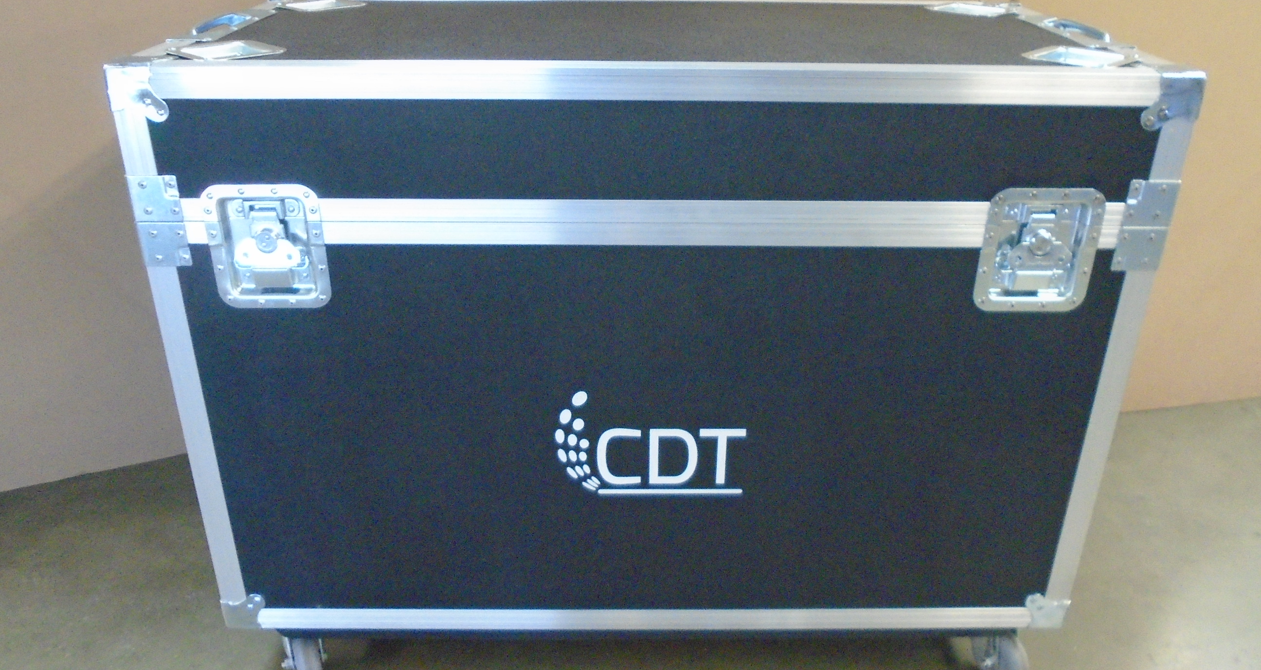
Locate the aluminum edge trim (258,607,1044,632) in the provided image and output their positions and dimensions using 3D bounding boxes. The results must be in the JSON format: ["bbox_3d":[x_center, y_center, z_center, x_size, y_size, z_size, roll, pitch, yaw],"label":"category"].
[{"bbox_3d":[0.020,0.328,1.125,0.915,0.032,0.030,0,25,-1],"label":"aluminum edge trim"}]

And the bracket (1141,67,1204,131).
[{"bbox_3d":[0.492,-0.223,0.881,0.052,0.053,0.051,0,25,-1],"label":"bracket"}]

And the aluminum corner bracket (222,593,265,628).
[{"bbox_3d":[-0.447,0.312,1.124,0.050,0.052,0.051,0,25,-1],"label":"aluminum corner bracket"}]

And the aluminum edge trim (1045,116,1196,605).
[{"bbox_3d":[0.498,0.051,0.999,0.029,0.574,0.029,0,25,-1],"label":"aluminum edge trim"}]

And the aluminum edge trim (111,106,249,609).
[{"bbox_3d":[-0.455,0.047,0.989,0.029,0.576,0.029,0,25,-1],"label":"aluminum edge trim"}]

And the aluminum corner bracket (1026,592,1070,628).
[{"bbox_3d":[0.487,0.315,1.133,0.050,0.052,0.051,0,25,-1],"label":"aluminum corner bracket"}]

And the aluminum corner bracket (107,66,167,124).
[{"bbox_3d":[-0.443,-0.227,0.871,0.051,0.052,0.051,0,25,-1],"label":"aluminum corner bracket"}]

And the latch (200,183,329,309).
[{"bbox_3d":[-0.350,-0.086,0.918,0.111,0.126,0.020,0,25,-1],"label":"latch"}]

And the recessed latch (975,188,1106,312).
[{"bbox_3d":[0.397,-0.083,0.925,0.113,0.127,0.020,0,25,-1],"label":"recessed latch"}]

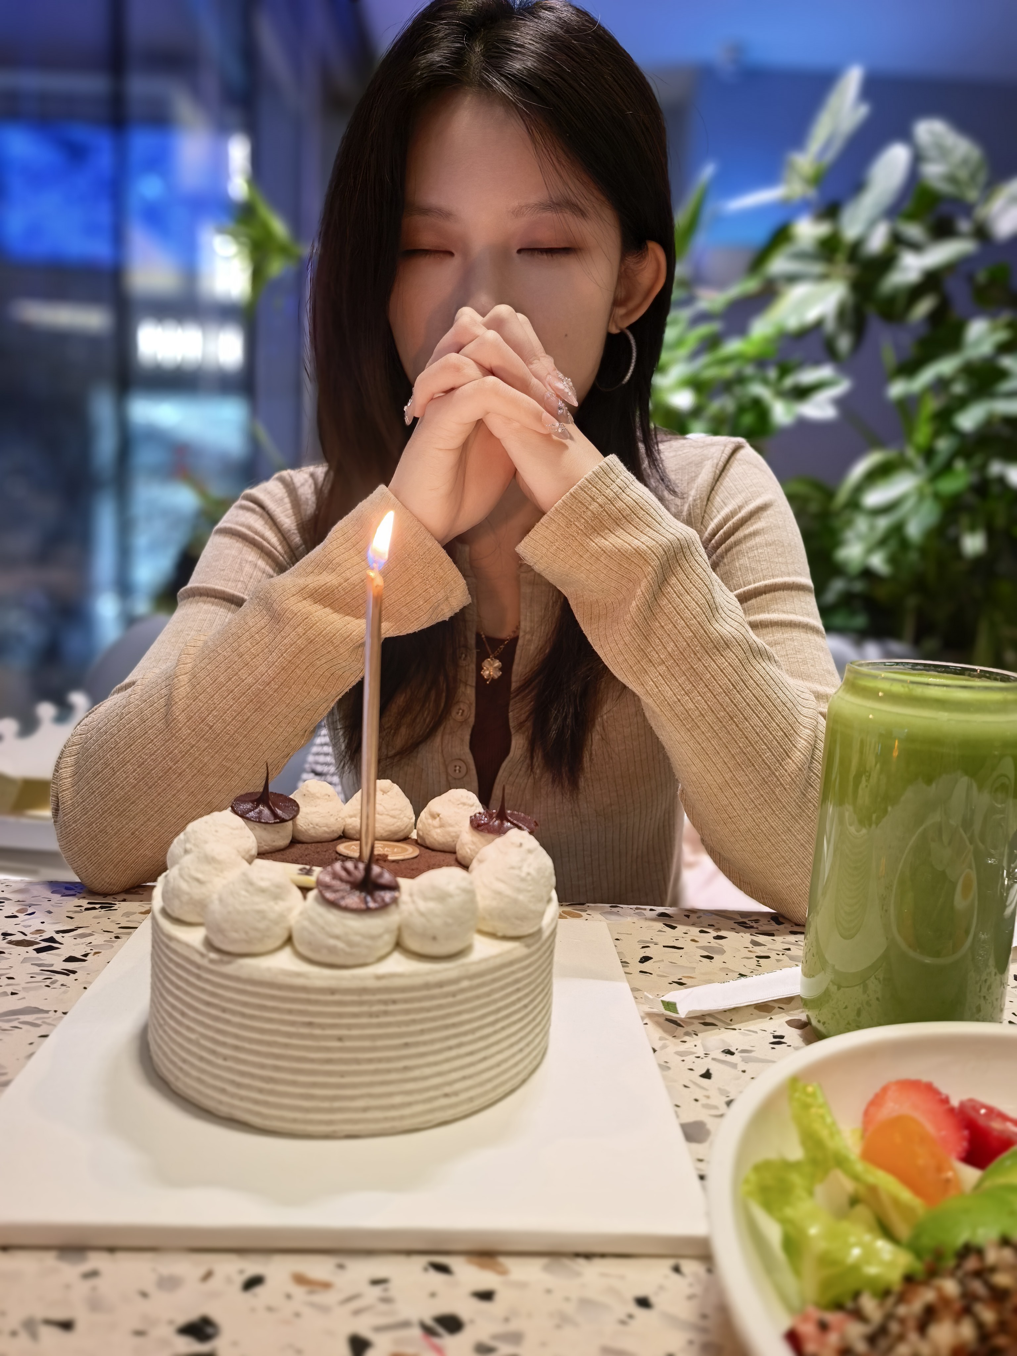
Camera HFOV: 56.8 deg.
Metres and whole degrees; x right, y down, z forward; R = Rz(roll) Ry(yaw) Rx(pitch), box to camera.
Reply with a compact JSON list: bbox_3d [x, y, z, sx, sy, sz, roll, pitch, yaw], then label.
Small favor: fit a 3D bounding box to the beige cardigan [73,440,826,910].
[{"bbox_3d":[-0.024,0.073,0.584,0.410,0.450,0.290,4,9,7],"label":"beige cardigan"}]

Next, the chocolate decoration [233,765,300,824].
[{"bbox_3d":[-0.098,0.047,0.379,0.028,0.018,0.028,3,9,0],"label":"chocolate decoration"}]

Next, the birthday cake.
[{"bbox_3d":[-0.055,0.089,0.351,0.148,0.076,0.148,3,9,0],"label":"birthday cake"}]

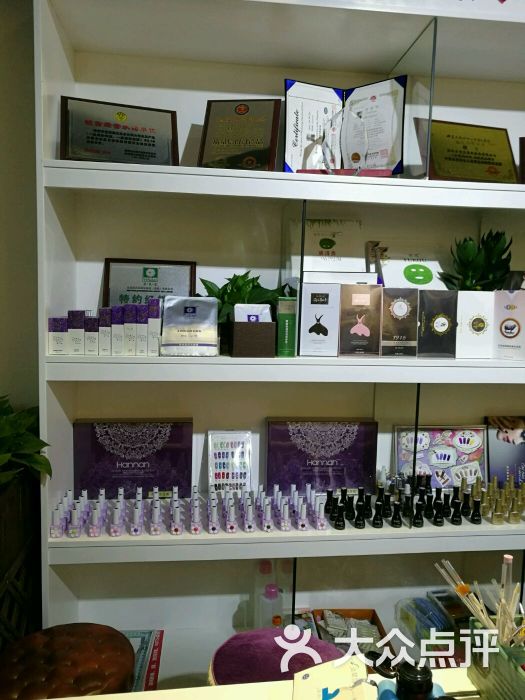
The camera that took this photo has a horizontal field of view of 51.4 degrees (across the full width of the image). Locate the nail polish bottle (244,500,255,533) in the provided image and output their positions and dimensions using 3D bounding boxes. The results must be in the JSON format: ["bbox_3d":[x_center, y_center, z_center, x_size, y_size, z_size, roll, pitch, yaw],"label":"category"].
[{"bbox_3d":[-0.035,0.465,1.508,0.029,0.074,0.027,1,6,-7],"label":"nail polish bottle"}]

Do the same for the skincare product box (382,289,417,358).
[{"bbox_3d":[0.404,-0.081,1.633,0.108,0.201,0.045,1,5,-7],"label":"skincare product box"}]

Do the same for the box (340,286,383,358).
[{"bbox_3d":[0.285,-0.086,1.617,0.119,0.208,0.045,1,5,-7],"label":"box"}]

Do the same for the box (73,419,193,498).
[{"bbox_3d":[-0.430,0.370,1.838,0.383,0.265,0.046,1,5,-7],"label":"box"}]

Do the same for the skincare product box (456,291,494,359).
[{"bbox_3d":[0.603,-0.073,1.575,0.106,0.195,0.045,1,5,-7],"label":"skincare product box"}]

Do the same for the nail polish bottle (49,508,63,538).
[{"bbox_3d":[-0.591,0.494,1.565,0.033,0.081,0.029,1,5,-7],"label":"nail polish bottle"}]

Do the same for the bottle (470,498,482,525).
[{"bbox_3d":[0.632,0.474,1.609,0.029,0.070,0.028,1,6,-7],"label":"bottle"}]

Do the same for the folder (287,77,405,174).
[{"bbox_3d":[0.265,-0.716,1.788,0.383,0.299,0.100,2,5,7],"label":"folder"}]

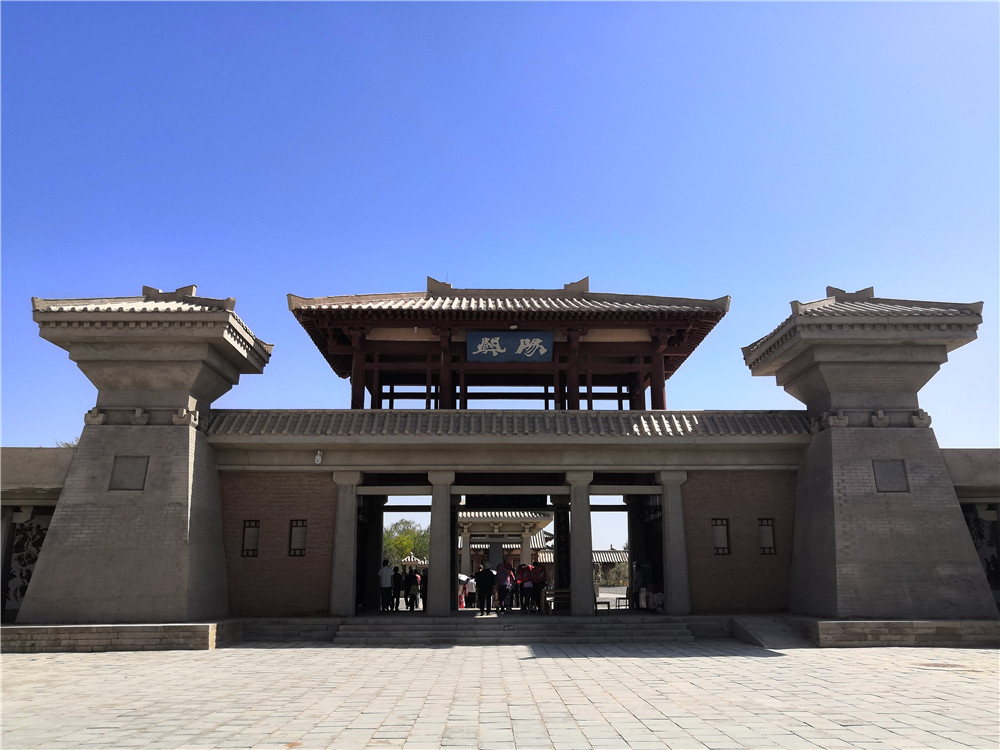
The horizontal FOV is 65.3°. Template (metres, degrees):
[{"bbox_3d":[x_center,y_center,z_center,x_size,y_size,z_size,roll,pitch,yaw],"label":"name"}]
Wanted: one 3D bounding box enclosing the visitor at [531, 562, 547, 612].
[{"bbox_3d":[1.357,7.514,27.519,0.550,1.680,0.420,0,-15,-1],"label":"visitor"}]

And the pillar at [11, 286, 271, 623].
[{"bbox_3d":[-10.721,2.093,23.798,5.739,10.239,4.331,0,-15,-1],"label":"pillar"}]

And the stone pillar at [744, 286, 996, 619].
[{"bbox_3d":[11.768,2.171,24.944,5.821,10.648,4.465,0,-15,-1],"label":"stone pillar"}]

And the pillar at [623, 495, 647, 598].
[{"bbox_3d":[5.388,6.864,30.578,0.760,4.368,0.740,0,-15,-1],"label":"pillar"}]

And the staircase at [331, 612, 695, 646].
[{"bbox_3d":[0.428,7.382,22.625,10.159,0.676,1.154,0,-15,-1],"label":"staircase"}]

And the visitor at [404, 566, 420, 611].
[{"bbox_3d":[-3.174,7.785,28.300,0.540,1.570,0.420,0,-15,-1],"label":"visitor"}]

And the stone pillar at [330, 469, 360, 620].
[{"bbox_3d":[-4.967,5.455,25.291,0.950,4.511,0.850,0,-15,-1],"label":"stone pillar"}]

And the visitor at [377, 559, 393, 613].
[{"bbox_3d":[-4.002,7.443,27.534,0.520,1.760,0.340,0,-15,-1],"label":"visitor"}]

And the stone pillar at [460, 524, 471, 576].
[{"bbox_3d":[-2.509,13.943,57.647,0.680,4.950,0.680,0,-15,-1],"label":"stone pillar"}]

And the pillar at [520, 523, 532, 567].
[{"bbox_3d":[1.846,13.207,54.892,0.800,5.163,0.800,0,-15,-1],"label":"pillar"}]

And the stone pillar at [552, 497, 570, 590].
[{"bbox_3d":[2.426,6.862,30.524,0.760,4.368,0.740,0,-15,-1],"label":"stone pillar"}]

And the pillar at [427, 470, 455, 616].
[{"bbox_3d":[-1.827,5.228,24.305,0.800,4.368,0.760,0,-15,-1],"label":"pillar"}]

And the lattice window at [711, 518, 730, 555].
[{"bbox_3d":[6.949,5.100,24.573,0.550,1.134,0.130,0,-15,-1],"label":"lattice window"}]

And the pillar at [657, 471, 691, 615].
[{"bbox_3d":[5.766,5.573,25.963,0.950,4.615,0.850,0,-15,-1],"label":"pillar"}]

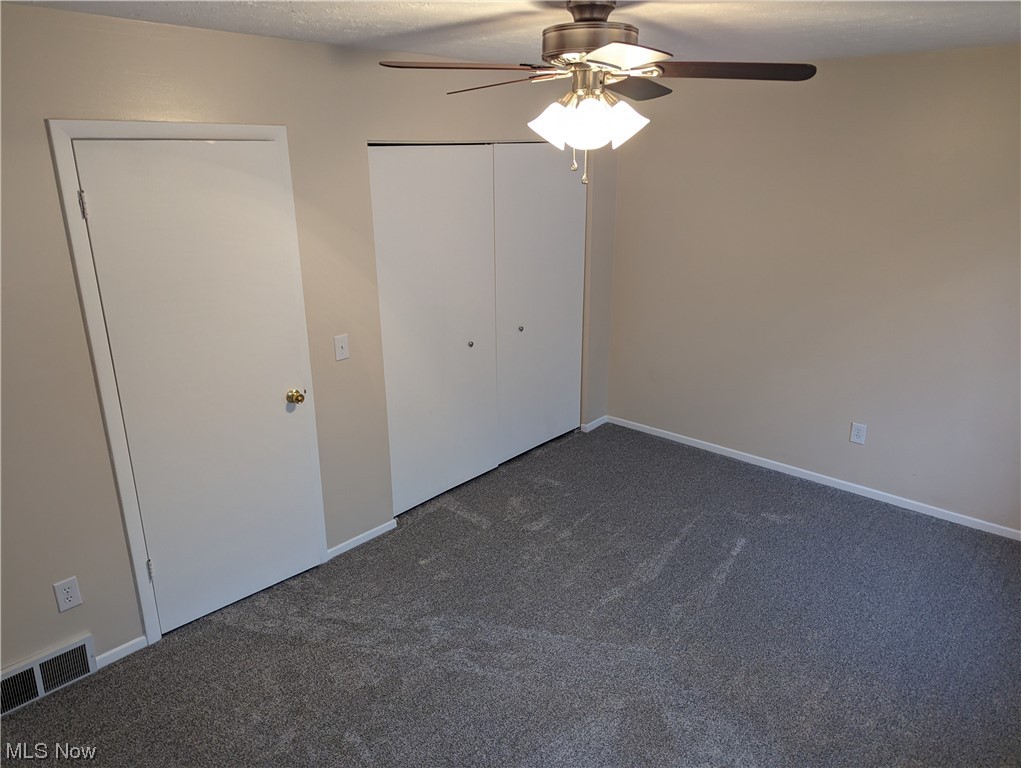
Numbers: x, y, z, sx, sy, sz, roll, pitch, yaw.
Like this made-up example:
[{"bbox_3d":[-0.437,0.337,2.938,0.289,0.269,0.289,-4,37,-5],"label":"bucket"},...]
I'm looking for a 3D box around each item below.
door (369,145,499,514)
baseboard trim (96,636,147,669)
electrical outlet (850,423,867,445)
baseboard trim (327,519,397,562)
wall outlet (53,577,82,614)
[{"bbox_3d":[-0.398,-0.297,4.047,0.035,2.005,0.905,15,23,39],"label":"door"},{"bbox_3d":[-1.620,1.125,2.963,0.014,0.056,0.198,15,23,39],"label":"baseboard trim"},{"bbox_3d":[2.119,0.303,4.314,0.079,0.124,0.010,15,23,39],"label":"electrical outlet"},{"bbox_3d":[-0.800,0.839,3.837,0.014,0.054,0.475,15,23,39],"label":"baseboard trim"},{"bbox_3d":[-1.713,0.816,2.745,0.010,0.124,0.079,15,23,39],"label":"wall outlet"}]

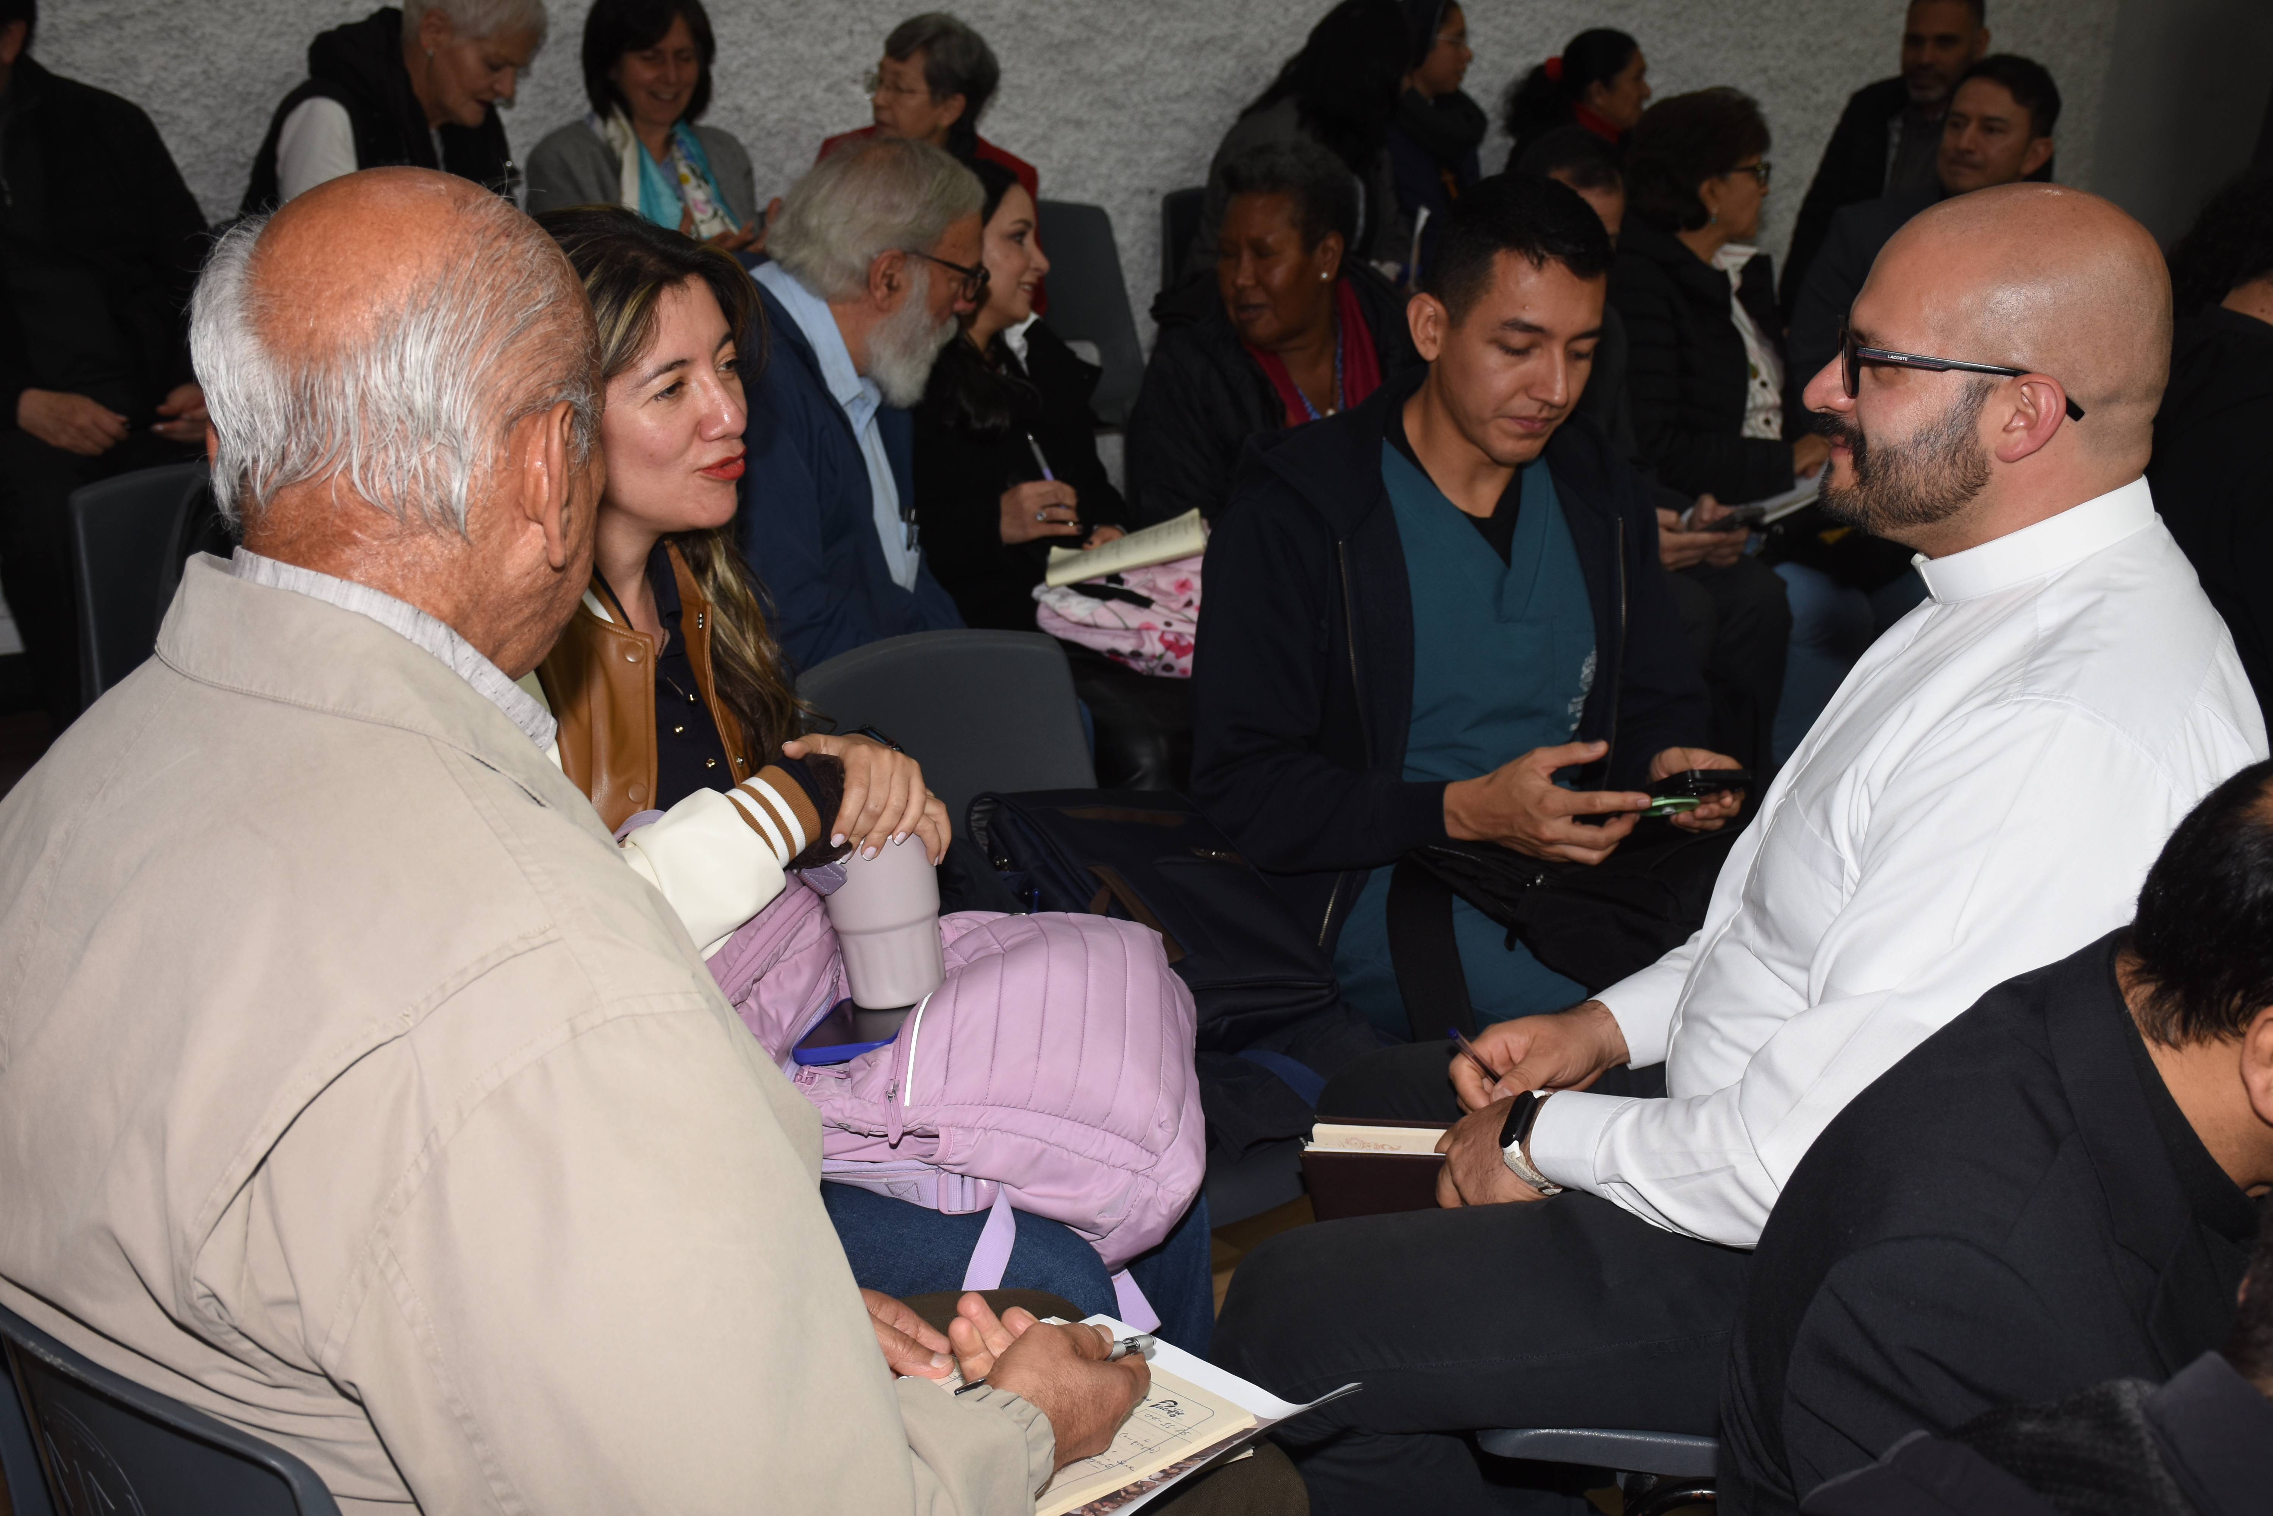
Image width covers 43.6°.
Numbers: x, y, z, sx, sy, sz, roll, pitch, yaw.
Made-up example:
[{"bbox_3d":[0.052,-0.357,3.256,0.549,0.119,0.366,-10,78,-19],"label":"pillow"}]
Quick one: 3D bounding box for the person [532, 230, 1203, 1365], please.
[{"bbox_3d":[-0.275,0.223,2.201,0.710,1.280,0.500,16,23,40],"label":"person"}]

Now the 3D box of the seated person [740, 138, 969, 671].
[{"bbox_3d":[-0.150,0.001,2.948,0.740,1.260,0.540,6,18,14],"label":"seated person"}]

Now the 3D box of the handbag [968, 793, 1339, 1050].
[{"bbox_3d":[0.007,0.157,2.500,0.220,0.120,0.310,-3,39,-39],"label":"handbag"}]

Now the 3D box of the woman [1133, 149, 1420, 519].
[{"bbox_3d":[0.187,-0.114,3.402,0.520,1.220,0.740,1,17,0],"label":"woman"}]

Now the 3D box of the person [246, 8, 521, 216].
[{"bbox_3d":[-1.069,-0.541,4.555,0.750,1.290,0.500,15,22,38],"label":"person"}]

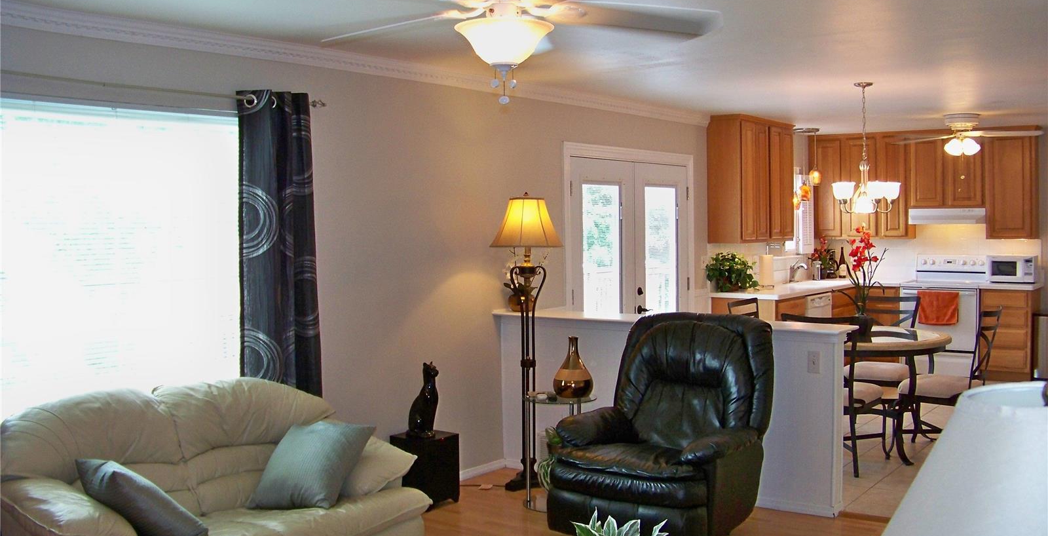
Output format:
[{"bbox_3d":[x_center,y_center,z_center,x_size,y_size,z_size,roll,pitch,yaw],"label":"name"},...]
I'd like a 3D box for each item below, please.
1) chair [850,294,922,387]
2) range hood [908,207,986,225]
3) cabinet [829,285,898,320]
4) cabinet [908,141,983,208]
[{"bbox_3d":[2.722,0.726,7.667,0.520,1.000,0.600,1,3,36],"label":"chair"},{"bbox_3d":[4.131,-0.501,9.742,0.740,0.155,0.460,1,4,35],"label":"range hood"},{"bbox_3d":[3.474,0.593,10.031,0.680,0.870,0.620,1,4,35],"label":"cabinet"},{"bbox_3d":[4.472,-0.994,10.465,0.760,0.750,0.320,1,3,36],"label":"cabinet"}]

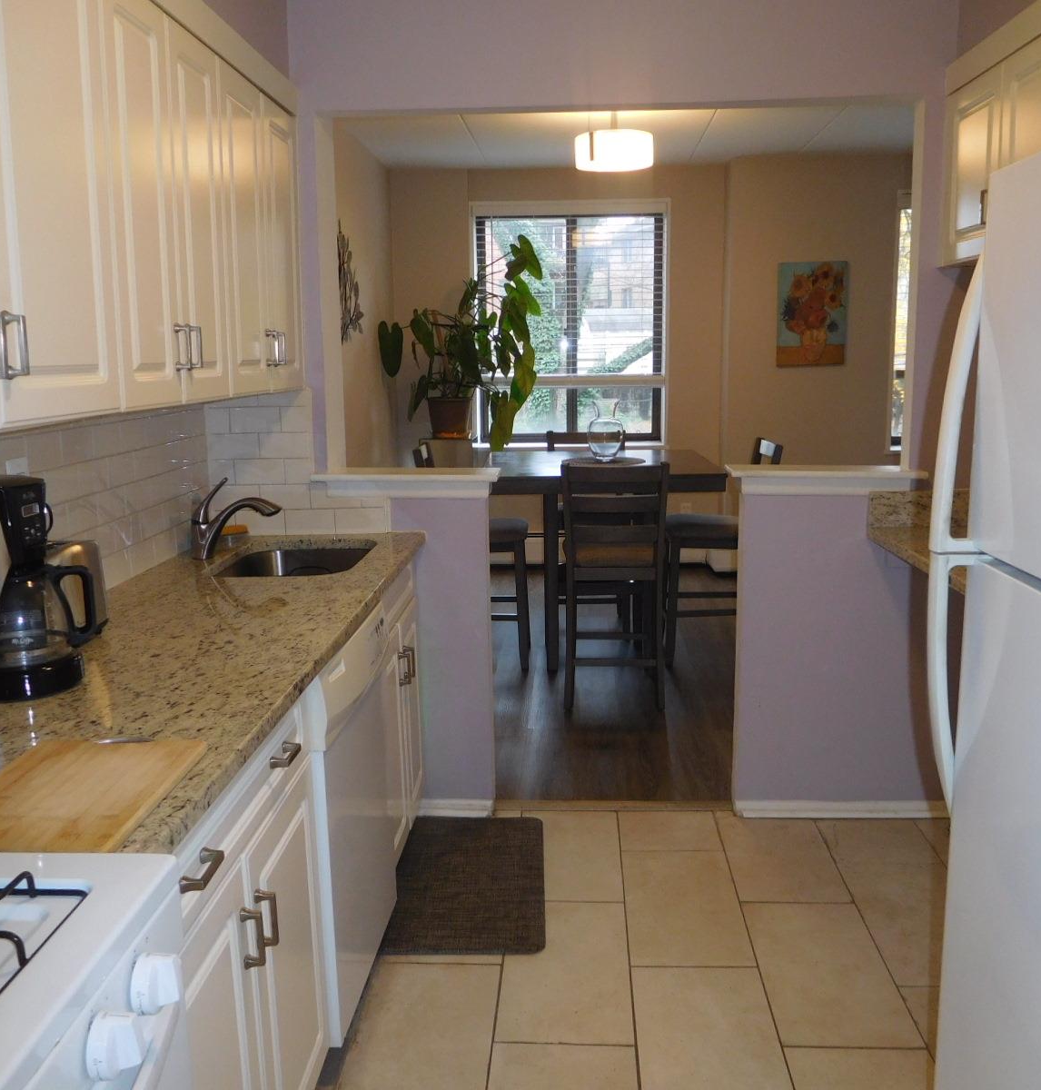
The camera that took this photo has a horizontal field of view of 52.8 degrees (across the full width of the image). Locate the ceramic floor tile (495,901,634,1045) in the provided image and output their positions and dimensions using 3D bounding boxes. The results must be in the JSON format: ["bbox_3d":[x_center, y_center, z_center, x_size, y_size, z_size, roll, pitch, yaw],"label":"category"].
[{"bbox_3d":[0.113,1.023,2.545,0.304,0.010,0.600,0,10,3],"label":"ceramic floor tile"}]

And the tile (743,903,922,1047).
[{"bbox_3d":[0.721,1.011,2.509,0.303,0.010,0.602,0,10,3],"label":"tile"}]

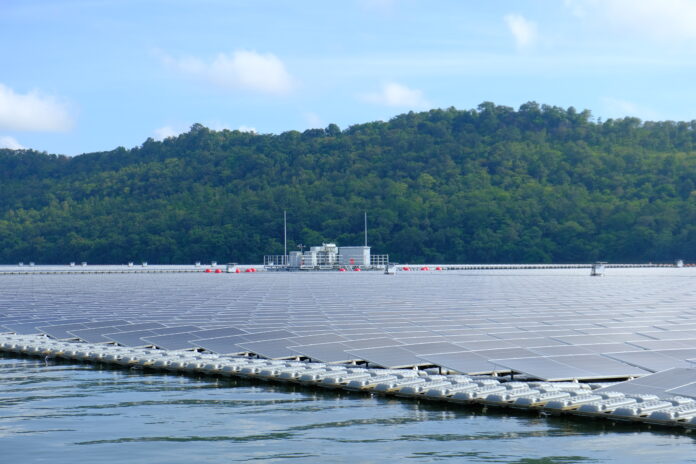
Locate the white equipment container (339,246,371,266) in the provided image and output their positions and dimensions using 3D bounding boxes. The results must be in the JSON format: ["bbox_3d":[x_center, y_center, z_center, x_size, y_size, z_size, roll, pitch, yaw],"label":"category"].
[{"bbox_3d":[0.810,2.900,170.000,3.100,2.300,2.300,0,-1,19],"label":"white equipment container"}]

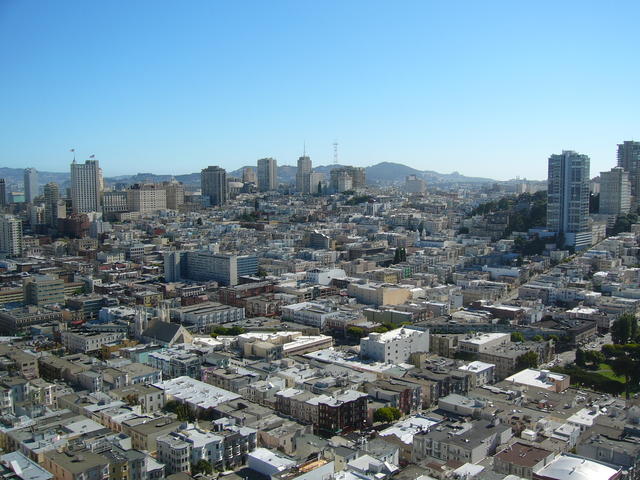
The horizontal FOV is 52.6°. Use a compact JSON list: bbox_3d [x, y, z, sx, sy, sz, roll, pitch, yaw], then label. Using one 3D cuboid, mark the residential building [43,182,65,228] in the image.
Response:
[{"bbox_3d":[-406.680,-52.200,983.480,24.990,67.140,17.490,5,7,44],"label":"residential building"}]

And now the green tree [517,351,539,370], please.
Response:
[{"bbox_3d":[124.840,72.920,388.880,12.500,12.500,11.500,1,6,18],"label":"green tree"}]

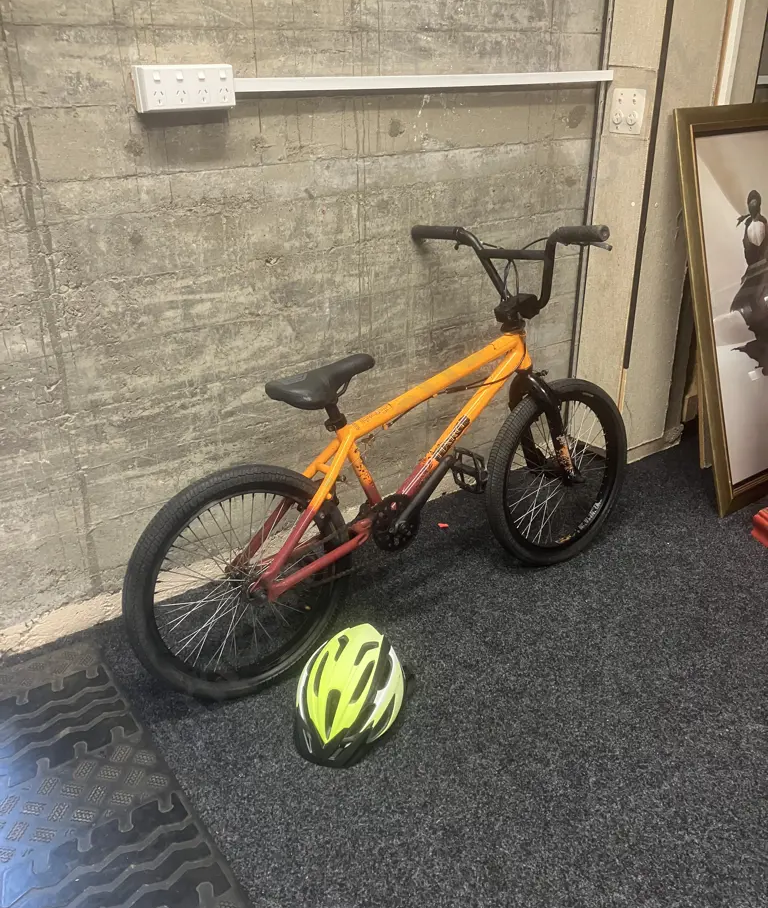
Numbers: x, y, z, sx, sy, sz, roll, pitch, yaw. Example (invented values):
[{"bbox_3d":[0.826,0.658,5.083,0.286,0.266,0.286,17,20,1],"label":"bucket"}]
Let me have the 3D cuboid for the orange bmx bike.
[{"bbox_3d":[0.070,-0.024,1.851,1.378,0.885,0.645,-16,22,-29],"label":"orange bmx bike"}]

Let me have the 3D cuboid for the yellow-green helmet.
[{"bbox_3d":[-0.069,0.455,1.667,0.210,0.165,0.315,5,26,12],"label":"yellow-green helmet"}]

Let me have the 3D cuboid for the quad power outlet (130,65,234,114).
[{"bbox_3d":[-0.400,-0.740,1.677,0.203,0.081,0.038,-18,30,-32],"label":"quad power outlet"}]

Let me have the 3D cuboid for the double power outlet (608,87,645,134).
[{"bbox_3d":[0.691,-0.970,2.349,0.020,0.117,0.113,-18,30,-32],"label":"double power outlet"}]

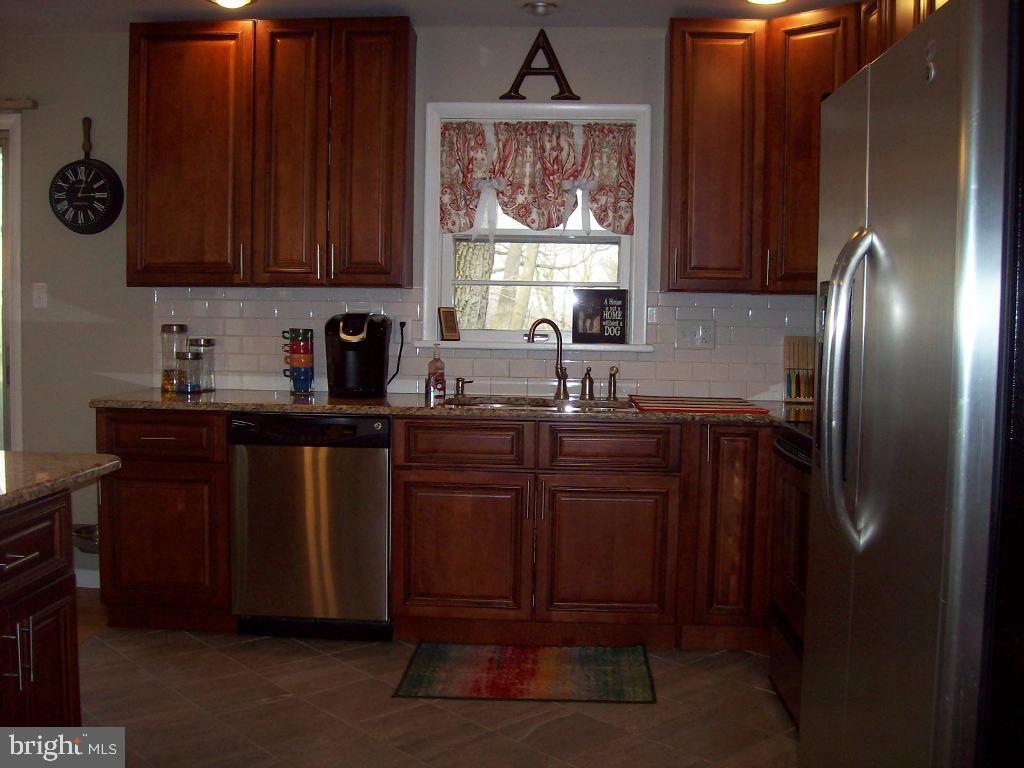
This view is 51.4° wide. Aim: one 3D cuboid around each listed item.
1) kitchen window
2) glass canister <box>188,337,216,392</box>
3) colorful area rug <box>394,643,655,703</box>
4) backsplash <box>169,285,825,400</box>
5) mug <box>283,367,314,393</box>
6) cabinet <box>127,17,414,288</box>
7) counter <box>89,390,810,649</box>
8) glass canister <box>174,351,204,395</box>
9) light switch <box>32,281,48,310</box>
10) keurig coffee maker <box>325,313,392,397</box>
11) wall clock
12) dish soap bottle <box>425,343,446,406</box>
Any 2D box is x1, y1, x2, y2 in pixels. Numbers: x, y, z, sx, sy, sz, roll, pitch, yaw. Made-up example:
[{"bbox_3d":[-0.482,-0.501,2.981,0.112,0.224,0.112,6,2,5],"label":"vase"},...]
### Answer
[{"bbox_3d":[0.109,-0.668,4.485,0.970,1.040,0.100,1,4,3],"label":"kitchen window"},{"bbox_3d":[-1.294,-0.081,4.448,0.108,0.222,0.108,1,4,3],"label":"glass canister"},{"bbox_3d":[0.060,1.006,3.733,0.865,0.010,0.605,1,4,3],"label":"colorful area rug"},{"bbox_3d":[-0.100,-0.174,4.495,2.940,0.447,0.015,1,4,3],"label":"backsplash"},{"bbox_3d":[-0.895,-0.015,4.469,0.125,0.103,0.095,1,4,3],"label":"mug"},{"bbox_3d":[-0.975,-0.927,4.332,1.143,1.072,0.322,1,4,3],"label":"cabinet"},{"bbox_3d":[-0.105,0.523,4.221,2.970,0.914,0.655,1,4,3],"label":"counter"},{"bbox_3d":[-1.324,-0.048,4.346,0.110,0.172,0.110,1,4,3],"label":"glass canister"},{"bbox_3d":[-2.041,-0.379,4.610,0.071,0.116,0.012,1,4,3],"label":"light switch"},{"bbox_3d":[-0.624,-0.122,4.369,0.260,0.332,0.310,1,4,3],"label":"keurig coffee maker"},{"bbox_3d":[-1.841,-0.899,4.511,0.350,0.512,0.050,1,4,3],"label":"wall clock"},{"bbox_3d":[-0.290,-0.042,4.043,0.072,0.235,0.065,1,4,3],"label":"dish soap bottle"}]

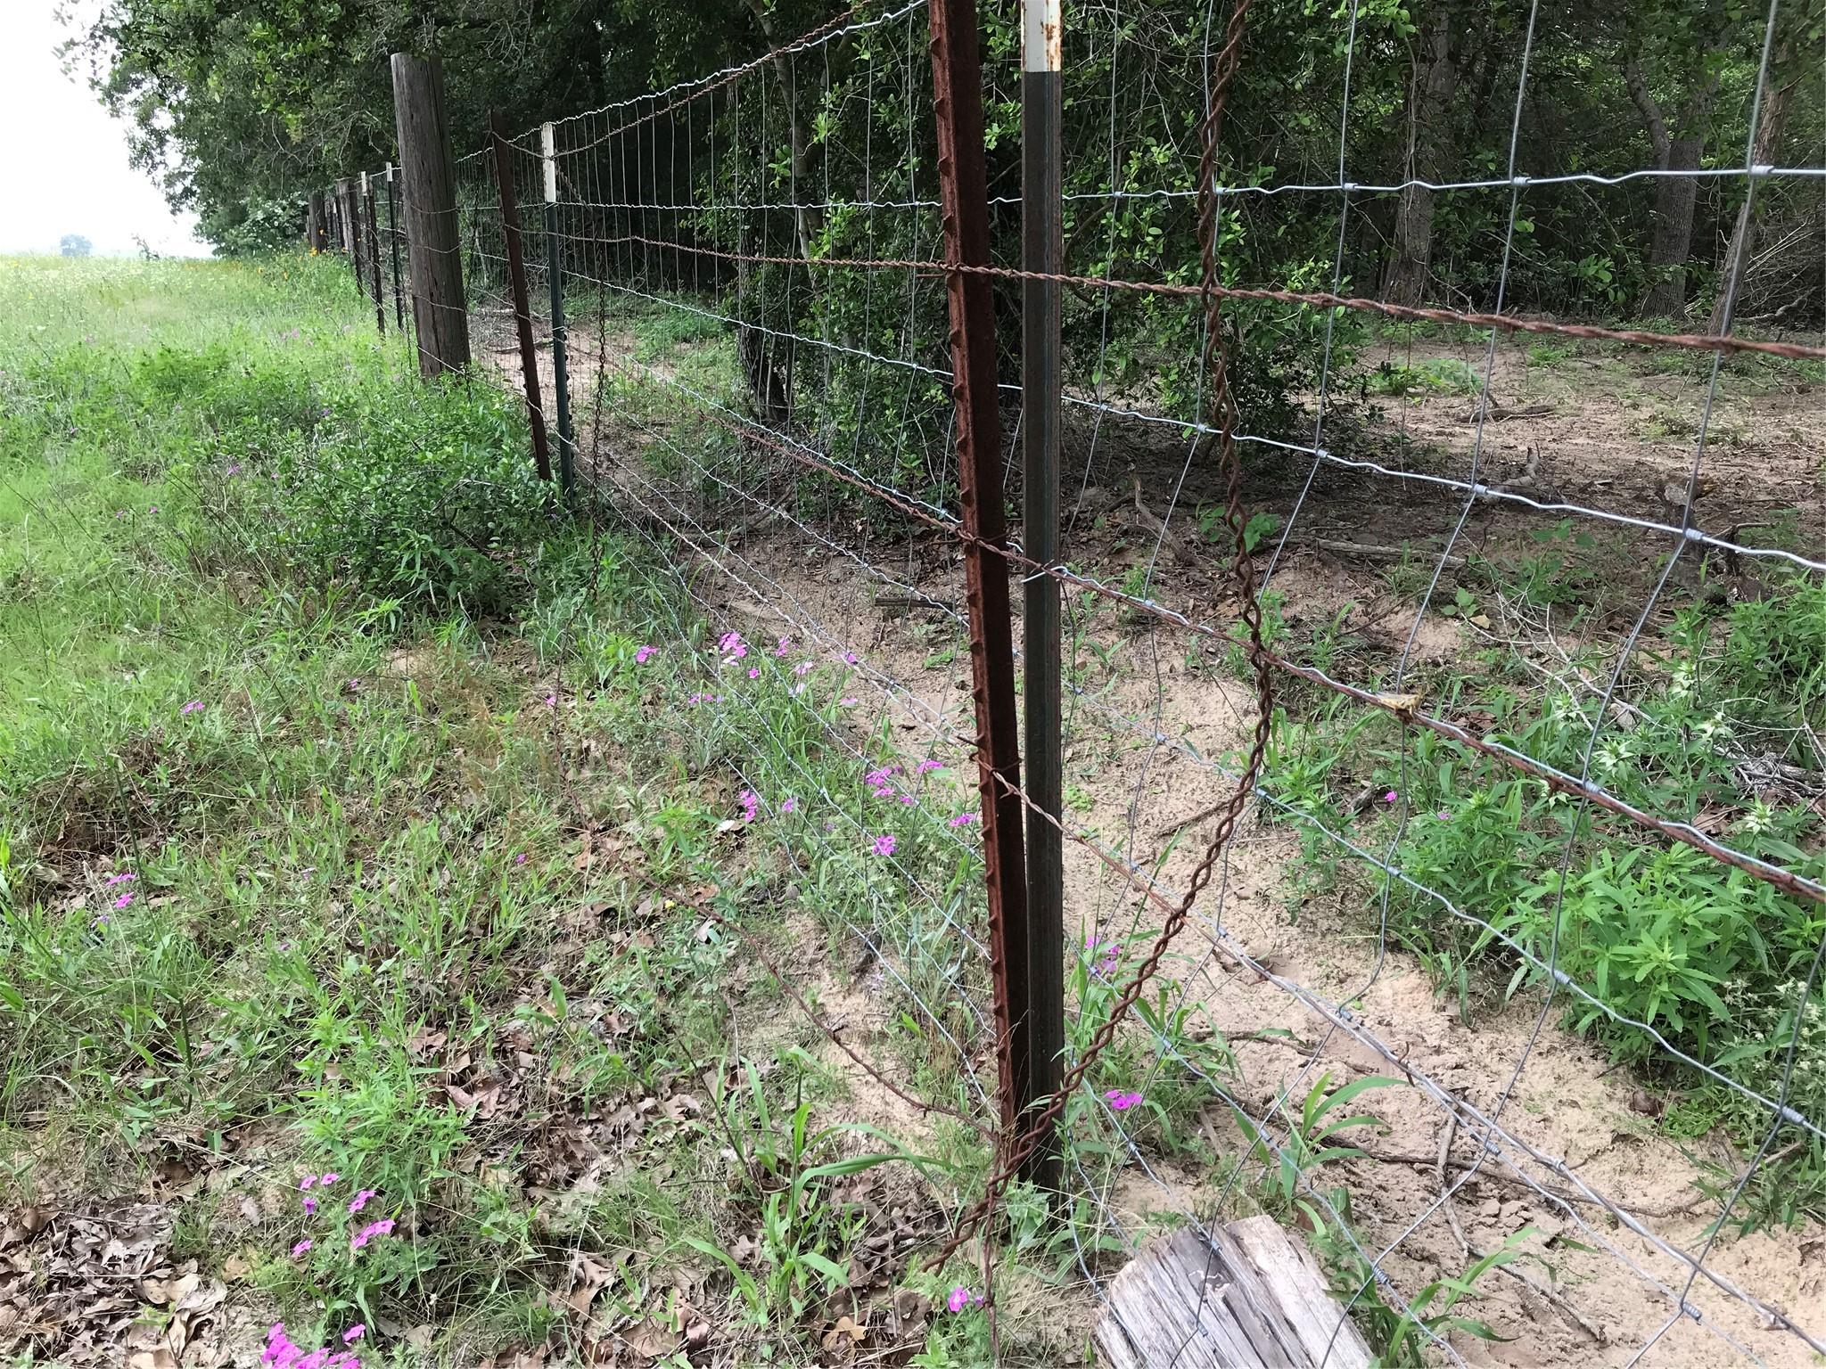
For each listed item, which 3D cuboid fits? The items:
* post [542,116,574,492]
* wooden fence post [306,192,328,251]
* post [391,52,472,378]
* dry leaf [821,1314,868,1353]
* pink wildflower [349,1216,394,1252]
[{"bbox_3d":[-1.001,-0.969,4.186,0.040,1.170,0.040,-6,17,-22],"label":"post"},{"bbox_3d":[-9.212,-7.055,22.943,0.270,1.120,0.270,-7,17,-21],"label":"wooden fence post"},{"bbox_3d":[-2.206,-2.070,6.813,0.250,1.560,0.250,-7,17,-21],"label":"post"},{"bbox_3d":[-0.066,0.627,1.426,0.047,0.020,0.048,0,16,0],"label":"dry leaf"},{"bbox_3d":[-0.526,0.535,1.436,0.042,0.028,0.040,0,16,0],"label":"pink wildflower"}]

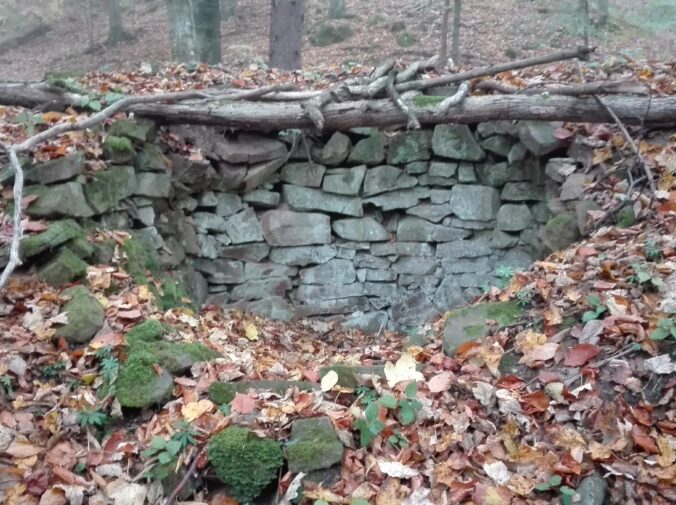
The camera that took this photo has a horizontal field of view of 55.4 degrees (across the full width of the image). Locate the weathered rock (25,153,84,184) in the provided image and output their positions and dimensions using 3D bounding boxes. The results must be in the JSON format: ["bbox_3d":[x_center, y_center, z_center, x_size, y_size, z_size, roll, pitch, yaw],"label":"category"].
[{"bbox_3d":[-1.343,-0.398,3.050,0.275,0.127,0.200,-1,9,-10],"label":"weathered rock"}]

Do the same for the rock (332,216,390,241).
[{"bbox_3d":[0.119,-0.124,3.481,0.290,0.120,0.180,3,3,0],"label":"rock"}]

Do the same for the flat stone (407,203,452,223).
[{"bbox_3d":[0.558,-0.244,3.925,0.274,0.114,0.190,1,9,0],"label":"flat stone"}]

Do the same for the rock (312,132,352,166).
[{"bbox_3d":[-0.030,-0.553,3.491,0.211,0.160,0.200,0,12,0],"label":"rock"}]

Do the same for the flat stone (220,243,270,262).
[{"bbox_3d":[-0.488,0.000,3.481,0.260,0.100,0.180,-2,3,0],"label":"flat stone"}]

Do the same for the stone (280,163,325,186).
[{"bbox_3d":[-0.217,-0.491,4.054,0.279,0.147,0.210,0,11,0],"label":"stone"}]

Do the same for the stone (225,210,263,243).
[{"bbox_3d":[-0.491,-0.137,3.476,0.195,0.180,0.170,0,3,0],"label":"stone"}]

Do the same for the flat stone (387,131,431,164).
[{"bbox_3d":[0.427,-0.636,3.900,0.260,0.193,0.200,1,9,0],"label":"flat stone"}]

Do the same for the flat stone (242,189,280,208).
[{"bbox_3d":[-0.421,-0.297,3.546,0.204,0.108,0.160,0,12,0],"label":"flat stone"}]

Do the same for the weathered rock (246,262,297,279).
[{"bbox_3d":[-0.351,0.095,3.481,0.280,0.085,0.180,0,3,0],"label":"weathered rock"}]

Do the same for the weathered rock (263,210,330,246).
[{"bbox_3d":[-0.252,-0.146,3.910,0.425,0.204,0.220,1,9,0],"label":"weathered rock"}]

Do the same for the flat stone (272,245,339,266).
[{"bbox_3d":[-0.214,0.019,4.120,0.418,0.137,0.240,0,11,0],"label":"flat stone"}]

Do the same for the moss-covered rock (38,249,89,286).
[{"bbox_3d":[-1.211,0.066,2.840,0.214,0.156,0.180,-1,9,-10],"label":"moss-covered rock"}]

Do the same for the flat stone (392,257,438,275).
[{"bbox_3d":[0.469,0.080,3.950,0.264,0.104,0.180,1,9,0],"label":"flat stone"}]

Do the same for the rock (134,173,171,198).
[{"bbox_3d":[-0.850,-0.307,3.031,0.165,0.120,0.180,0,3,0],"label":"rock"}]

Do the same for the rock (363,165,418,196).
[{"bbox_3d":[0.333,-0.457,4.089,0.343,0.198,0.220,0,11,0],"label":"rock"}]

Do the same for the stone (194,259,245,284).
[{"bbox_3d":[-0.718,0.115,3.900,0.295,0.147,0.200,-1,9,-10],"label":"stone"}]

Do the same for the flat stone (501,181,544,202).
[{"bbox_3d":[1.018,-0.337,3.553,0.236,0.118,0.190,0,12,0],"label":"flat stone"}]

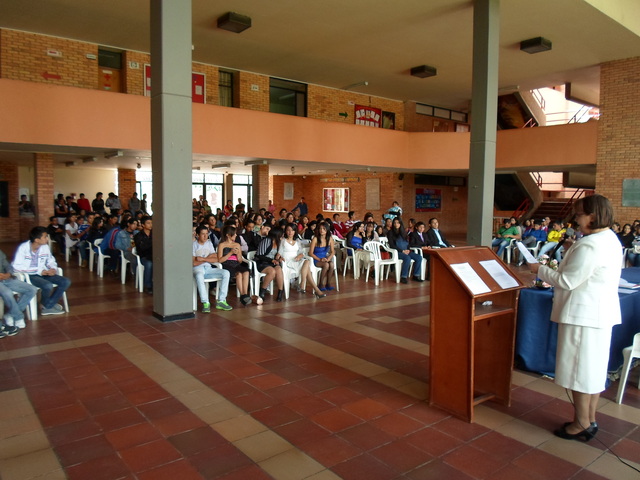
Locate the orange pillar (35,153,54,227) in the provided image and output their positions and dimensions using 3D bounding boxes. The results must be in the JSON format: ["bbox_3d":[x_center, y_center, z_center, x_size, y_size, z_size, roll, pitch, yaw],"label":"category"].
[{"bbox_3d":[-8.133,-1.060,13.747,0.450,2.970,0.450,-3,6,-38],"label":"orange pillar"}]

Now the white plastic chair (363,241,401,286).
[{"bbox_3d":[1.257,0.473,9.526,0.560,0.840,0.550,-1,4,-32],"label":"white plastic chair"}]

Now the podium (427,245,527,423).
[{"bbox_3d":[1.237,0.701,3.670,0.690,1.235,0.440,-3,6,-38],"label":"podium"}]

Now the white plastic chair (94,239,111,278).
[{"bbox_3d":[-4.599,0.376,10.176,0.560,0.840,0.550,-2,4,-38],"label":"white plastic chair"}]

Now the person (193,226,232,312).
[{"bbox_3d":[-1.691,0.412,7.043,0.540,1.220,0.760,-3,6,-38],"label":"person"}]

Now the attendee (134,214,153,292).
[{"bbox_3d":[-3.041,0.271,8.341,0.520,1.270,0.740,-3,6,-38],"label":"attendee"}]

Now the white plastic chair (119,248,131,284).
[{"bbox_3d":[-3.713,0.429,9.229,0.570,0.800,0.560,-3,6,-38],"label":"white plastic chair"}]

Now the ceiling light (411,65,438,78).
[{"bbox_3d":[3.475,-5.622,15.492,0.600,0.180,0.600,-3,6,-38],"label":"ceiling light"}]

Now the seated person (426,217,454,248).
[{"bbox_3d":[2.828,0.180,10.674,0.550,1.330,0.750,-1,4,-30],"label":"seated person"}]

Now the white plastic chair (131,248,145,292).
[{"bbox_3d":[-3.053,0.498,8.453,0.570,0.800,0.560,-3,6,-38],"label":"white plastic chair"}]

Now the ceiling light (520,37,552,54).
[{"bbox_3d":[5.688,-5.082,12.149,0.560,0.187,0.550,-2,4,-39],"label":"ceiling light"}]

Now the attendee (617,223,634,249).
[{"bbox_3d":[6.918,0.239,10.409,0.500,1.170,0.720,4,6,40],"label":"attendee"}]

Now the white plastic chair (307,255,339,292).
[{"bbox_3d":[-0.033,0.528,8.393,0.570,0.800,0.560,-3,6,-38],"label":"white plastic chair"}]

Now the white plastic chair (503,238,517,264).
[{"bbox_3d":[5.559,0.275,13.887,0.550,0.840,0.560,-2,4,-44],"label":"white plastic chair"}]

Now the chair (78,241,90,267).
[{"bbox_3d":[-6.136,0.243,12.253,0.560,0.840,0.550,-2,4,-38],"label":"chair"}]

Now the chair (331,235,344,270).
[{"bbox_3d":[0.421,0.331,11.918,0.560,0.840,0.550,-1,4,-32],"label":"chair"}]

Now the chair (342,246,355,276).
[{"bbox_3d":[0.868,0.422,10.373,0.560,0.840,0.550,-1,4,-32],"label":"chair"}]

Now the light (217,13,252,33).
[{"bbox_3d":[-2.099,-5.340,11.395,0.590,0.180,0.590,-3,6,-38],"label":"light"}]

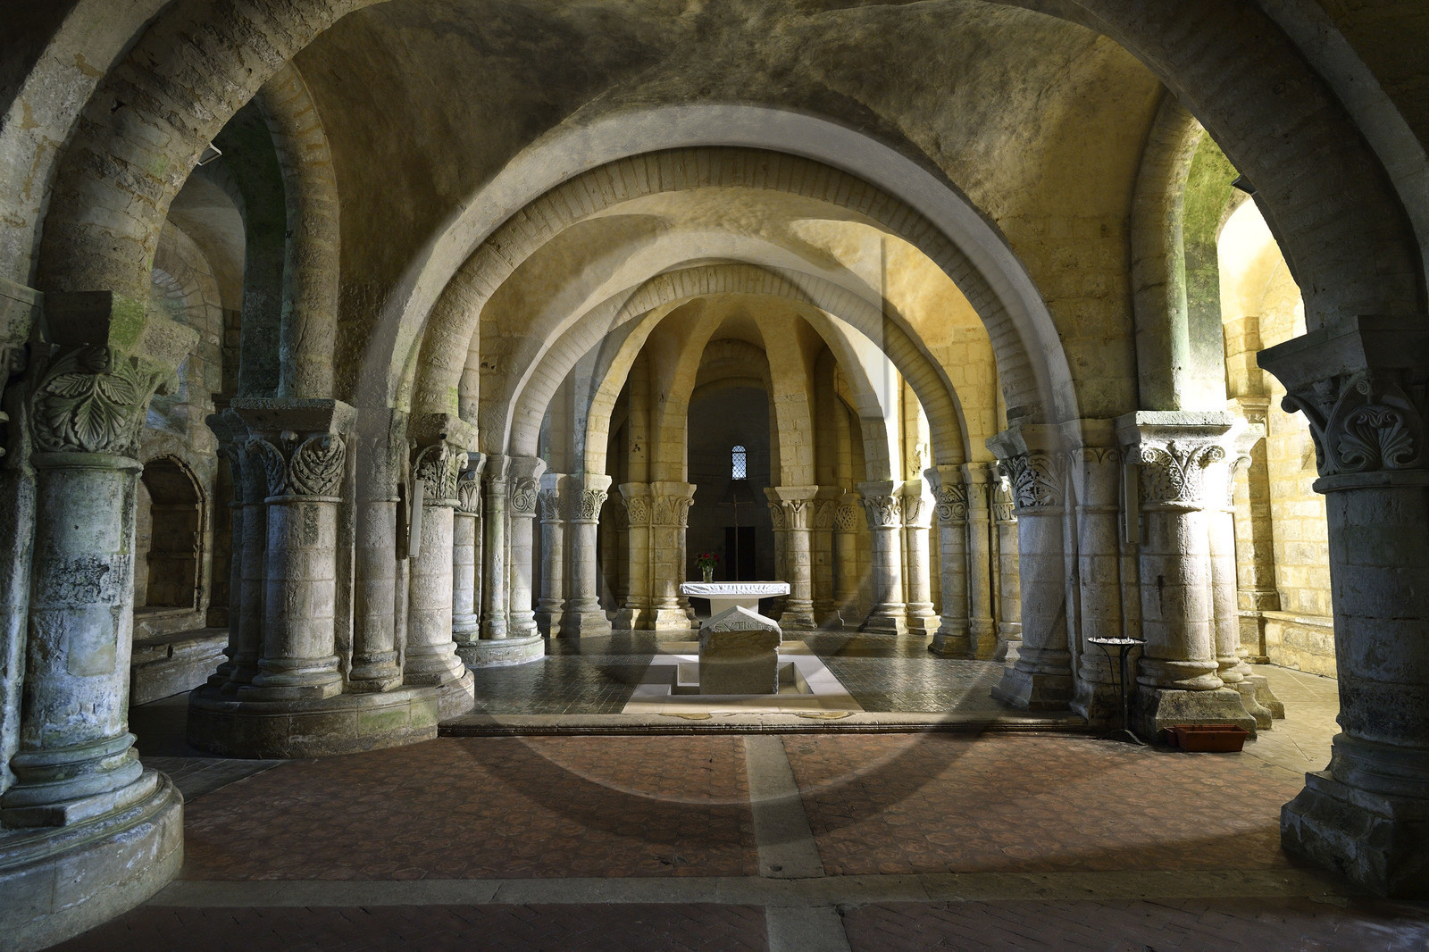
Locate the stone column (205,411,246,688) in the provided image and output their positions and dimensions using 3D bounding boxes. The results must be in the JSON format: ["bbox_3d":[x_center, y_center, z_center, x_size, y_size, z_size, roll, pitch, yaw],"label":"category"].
[{"bbox_3d":[-4.610,0.721,8.015,0.629,2.567,0.646,0,-5,0],"label":"stone column"}]

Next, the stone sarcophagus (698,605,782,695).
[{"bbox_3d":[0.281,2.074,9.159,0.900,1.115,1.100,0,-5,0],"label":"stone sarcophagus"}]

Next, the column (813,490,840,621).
[{"bbox_3d":[2.012,1.469,14.441,0.518,2.530,0.547,-1,-5,10],"label":"column"}]

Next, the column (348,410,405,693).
[{"bbox_3d":[-3.142,0.681,7.414,0.544,2.524,0.544,0,-5,0],"label":"column"}]

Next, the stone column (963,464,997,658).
[{"bbox_3d":[3.654,1.164,10.909,0.400,2.600,0.400,0,-5,0],"label":"stone column"}]

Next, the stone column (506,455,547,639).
[{"bbox_3d":[-2.659,0.985,11.159,0.490,2.480,0.550,0,-5,0],"label":"stone column"}]

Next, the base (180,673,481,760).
[{"bbox_3d":[-3.523,2.115,7.472,2.410,0.407,2.410,0,-5,0],"label":"base"}]

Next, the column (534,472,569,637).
[{"bbox_3d":[-2.801,1.373,13.685,0.550,2.750,0.520,0,-5,0],"label":"column"}]

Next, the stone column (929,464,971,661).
[{"bbox_3d":[3.351,1.187,11.208,0.490,2.610,0.600,0,-5,0],"label":"stone column"}]

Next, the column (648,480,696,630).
[{"bbox_3d":[-0.753,1.439,14.009,0.749,2.530,0.720,0,-5,0],"label":"column"}]

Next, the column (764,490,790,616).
[{"bbox_3d":[1.273,1.555,15.473,0.600,2.620,0.600,0,-5,0],"label":"column"}]

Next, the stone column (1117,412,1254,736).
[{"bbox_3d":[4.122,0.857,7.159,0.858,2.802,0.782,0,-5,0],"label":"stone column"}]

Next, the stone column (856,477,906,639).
[{"bbox_3d":[2.919,1.369,13.361,0.677,2.530,0.677,-5,-7,40],"label":"stone column"}]

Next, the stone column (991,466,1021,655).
[{"bbox_3d":[3.942,1.110,10.510,0.605,2.530,0.605,0,-5,0],"label":"stone column"}]

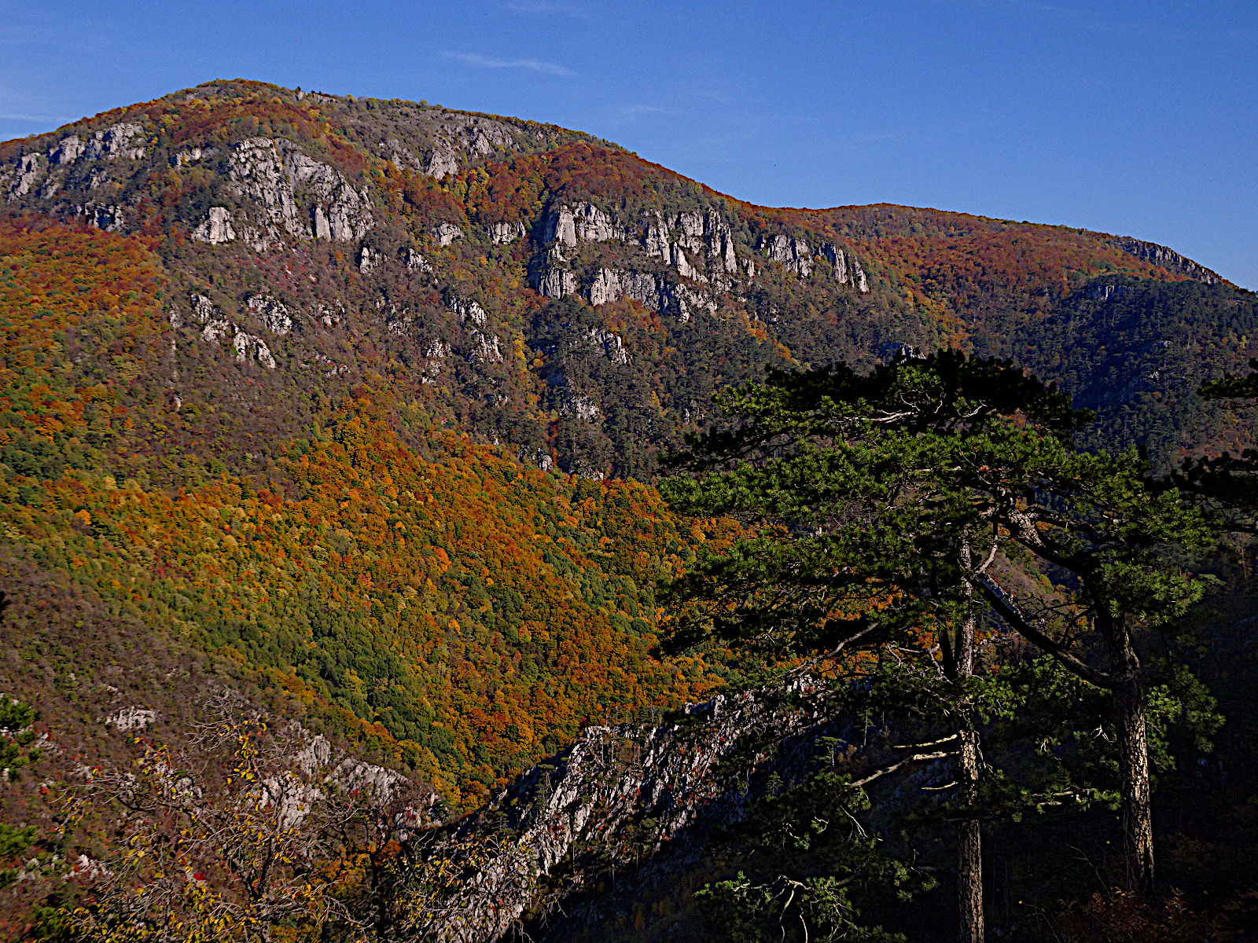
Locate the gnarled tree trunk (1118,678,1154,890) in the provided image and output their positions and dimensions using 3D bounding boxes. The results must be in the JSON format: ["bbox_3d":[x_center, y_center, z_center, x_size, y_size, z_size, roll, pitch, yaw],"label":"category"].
[{"bbox_3d":[6.385,3.981,16.000,0.360,2.750,0.360,-3,0,0],"label":"gnarled tree trunk"}]

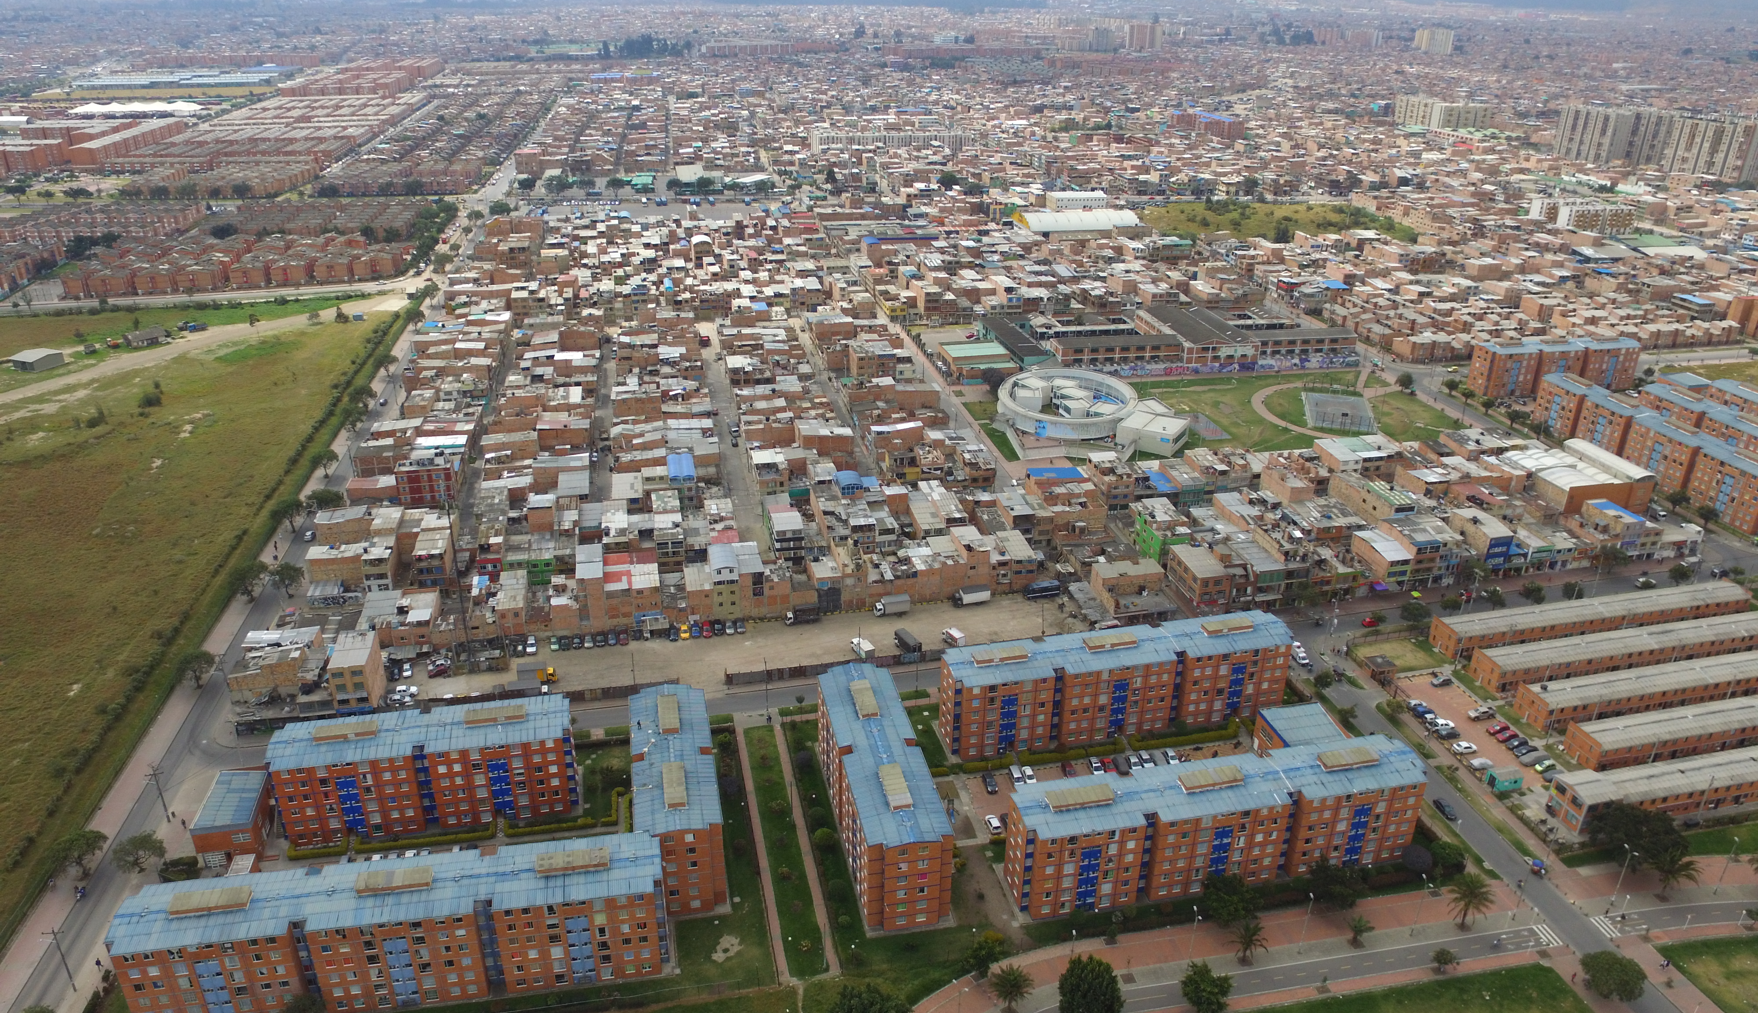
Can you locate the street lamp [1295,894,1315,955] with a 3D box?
[{"bbox_3d":[56.456,55.033,134.465,0.500,10.300,1.600,-4,26,-11],"label":"street lamp"}]

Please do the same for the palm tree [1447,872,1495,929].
[{"bbox_3d":[81.379,54.864,138.944,6.300,7.800,6.300,1,26,0],"label":"palm tree"}]

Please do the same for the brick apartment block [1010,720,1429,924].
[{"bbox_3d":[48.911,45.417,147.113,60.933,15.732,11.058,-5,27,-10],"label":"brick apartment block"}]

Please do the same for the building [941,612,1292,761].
[{"bbox_3d":[41.613,30.164,177.656,61.389,15.732,11.229,-6,27,-11],"label":"building"}]

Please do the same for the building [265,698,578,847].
[{"bbox_3d":[-68.021,39.549,154.786,41.760,15.600,10.960,-4,26,-11],"label":"building"}]

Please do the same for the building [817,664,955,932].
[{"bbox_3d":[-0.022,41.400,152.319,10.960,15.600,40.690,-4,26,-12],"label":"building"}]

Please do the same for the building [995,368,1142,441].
[{"bbox_3d":[57.108,-30.955,310.569,42.180,5.700,44.460,0,27,0],"label":"building"}]

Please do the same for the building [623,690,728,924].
[{"bbox_3d":[-29.893,42.012,150.516,10.960,15.600,32.360,-5,26,-13],"label":"building"}]

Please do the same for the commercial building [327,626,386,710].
[{"bbox_3d":[-92.224,30.423,180.797,5.643,11.628,10.944,-6,27,-12],"label":"commercial building"}]

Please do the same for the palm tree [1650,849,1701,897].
[{"bbox_3d":[111.963,52.527,143.514,6.840,6.612,6.840,0,27,0],"label":"palm tree"}]

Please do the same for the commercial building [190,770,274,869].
[{"bbox_3d":[-94.033,45.835,149.562,7.510,7.000,11.780,-4,26,-11],"label":"commercial building"}]

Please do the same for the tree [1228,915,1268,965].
[{"bbox_3d":[48.557,57.634,133.339,5.358,6.156,5.358,0,27,0],"label":"tree"}]

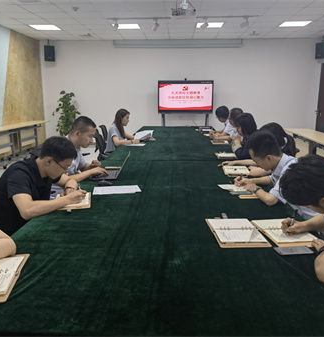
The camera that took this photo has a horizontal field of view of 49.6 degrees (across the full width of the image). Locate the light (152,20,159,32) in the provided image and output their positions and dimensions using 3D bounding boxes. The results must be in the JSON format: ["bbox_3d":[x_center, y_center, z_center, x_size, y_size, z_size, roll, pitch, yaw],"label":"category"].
[{"bbox_3d":[-0.123,-2.775,6.832,0.110,0.220,0.150,-11,16,-41],"label":"light"}]

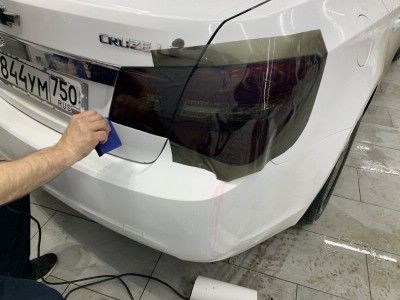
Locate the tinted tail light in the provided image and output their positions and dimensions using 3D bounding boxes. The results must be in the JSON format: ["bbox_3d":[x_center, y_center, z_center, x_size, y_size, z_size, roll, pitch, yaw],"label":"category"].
[{"bbox_3d":[0.019,-0.116,0.726,0.450,0.350,0.230,18,41,21],"label":"tinted tail light"}]

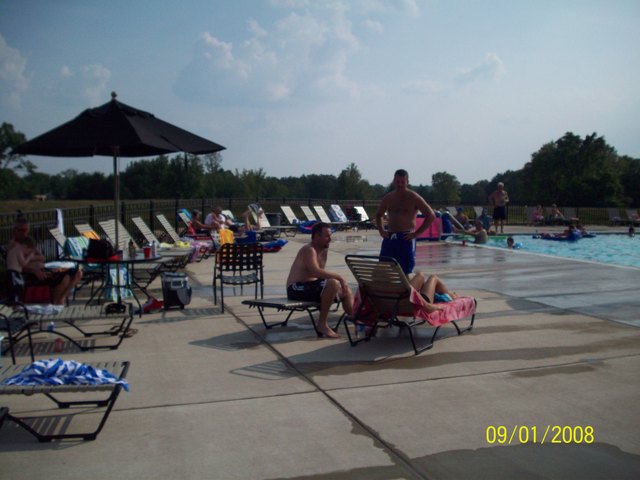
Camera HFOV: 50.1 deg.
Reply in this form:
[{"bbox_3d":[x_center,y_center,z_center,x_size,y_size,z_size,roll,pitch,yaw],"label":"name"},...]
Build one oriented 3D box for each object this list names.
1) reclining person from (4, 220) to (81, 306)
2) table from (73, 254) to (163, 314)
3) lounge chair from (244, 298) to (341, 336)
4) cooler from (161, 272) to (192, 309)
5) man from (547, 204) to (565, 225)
[{"bbox_3d":[-3.520,0.302,8.750,0.860,1.170,0.580,0,4,-1],"label":"reclining person"},{"bbox_3d":[-2.679,0.552,9.010,1.200,0.710,1.200,0,4,0],"label":"table"},{"bbox_3d":[-0.008,0.792,7.908,0.690,0.370,1.930,3,5,34],"label":"lounge chair"},{"bbox_3d":[-1.913,0.664,9.089,0.380,0.470,0.320,-1,4,-12],"label":"cooler"},{"bbox_3d":[10.844,-1.127,31.501,0.550,0.980,0.800,-2,4,-20],"label":"man"}]

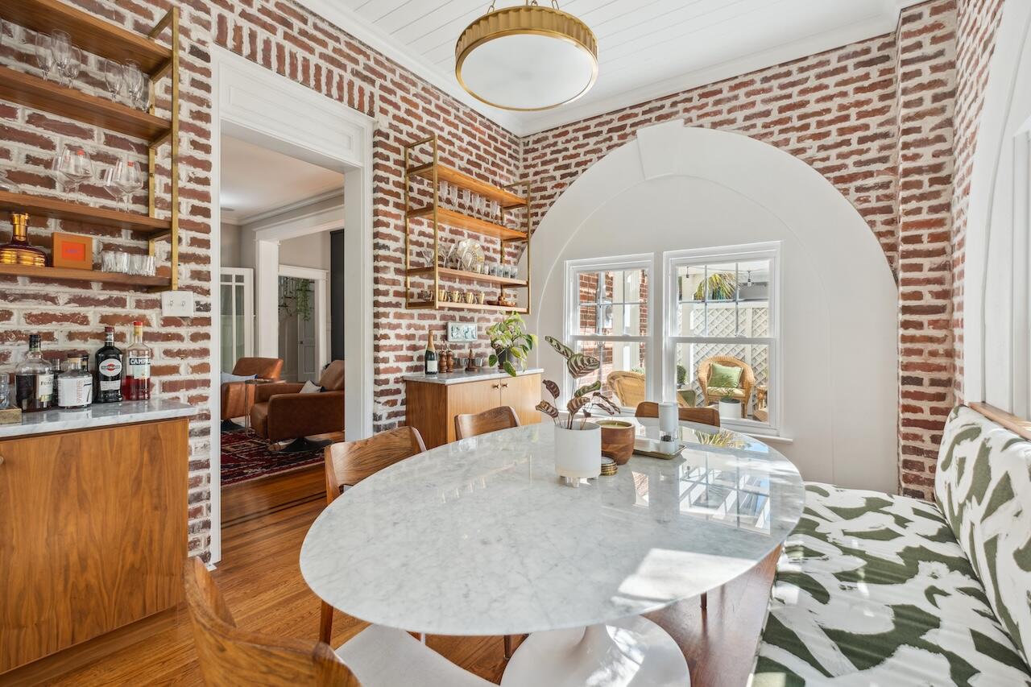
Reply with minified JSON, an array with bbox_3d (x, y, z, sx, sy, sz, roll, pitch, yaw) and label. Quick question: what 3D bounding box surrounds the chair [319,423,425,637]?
[{"bbox_3d":[-0.368,0.757,1.575,0.540,0.770,0.470,1,1,37],"label":"chair"}]

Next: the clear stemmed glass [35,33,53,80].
[{"bbox_3d":[-1.689,-1.000,1.539,0.055,0.200,0.055,1,1,38],"label":"clear stemmed glass"}]

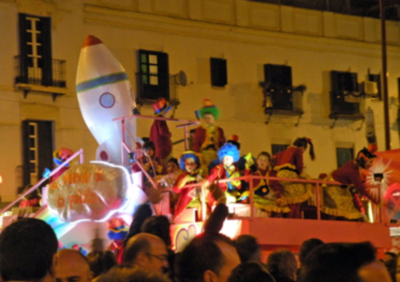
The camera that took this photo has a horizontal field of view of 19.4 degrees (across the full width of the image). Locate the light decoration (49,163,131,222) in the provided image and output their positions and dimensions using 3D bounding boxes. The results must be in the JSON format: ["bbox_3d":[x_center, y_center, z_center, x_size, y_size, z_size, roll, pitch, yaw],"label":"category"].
[{"bbox_3d":[-1.638,0.749,17.300,1.270,0.850,0.300,-5,-6,27],"label":"light decoration"}]

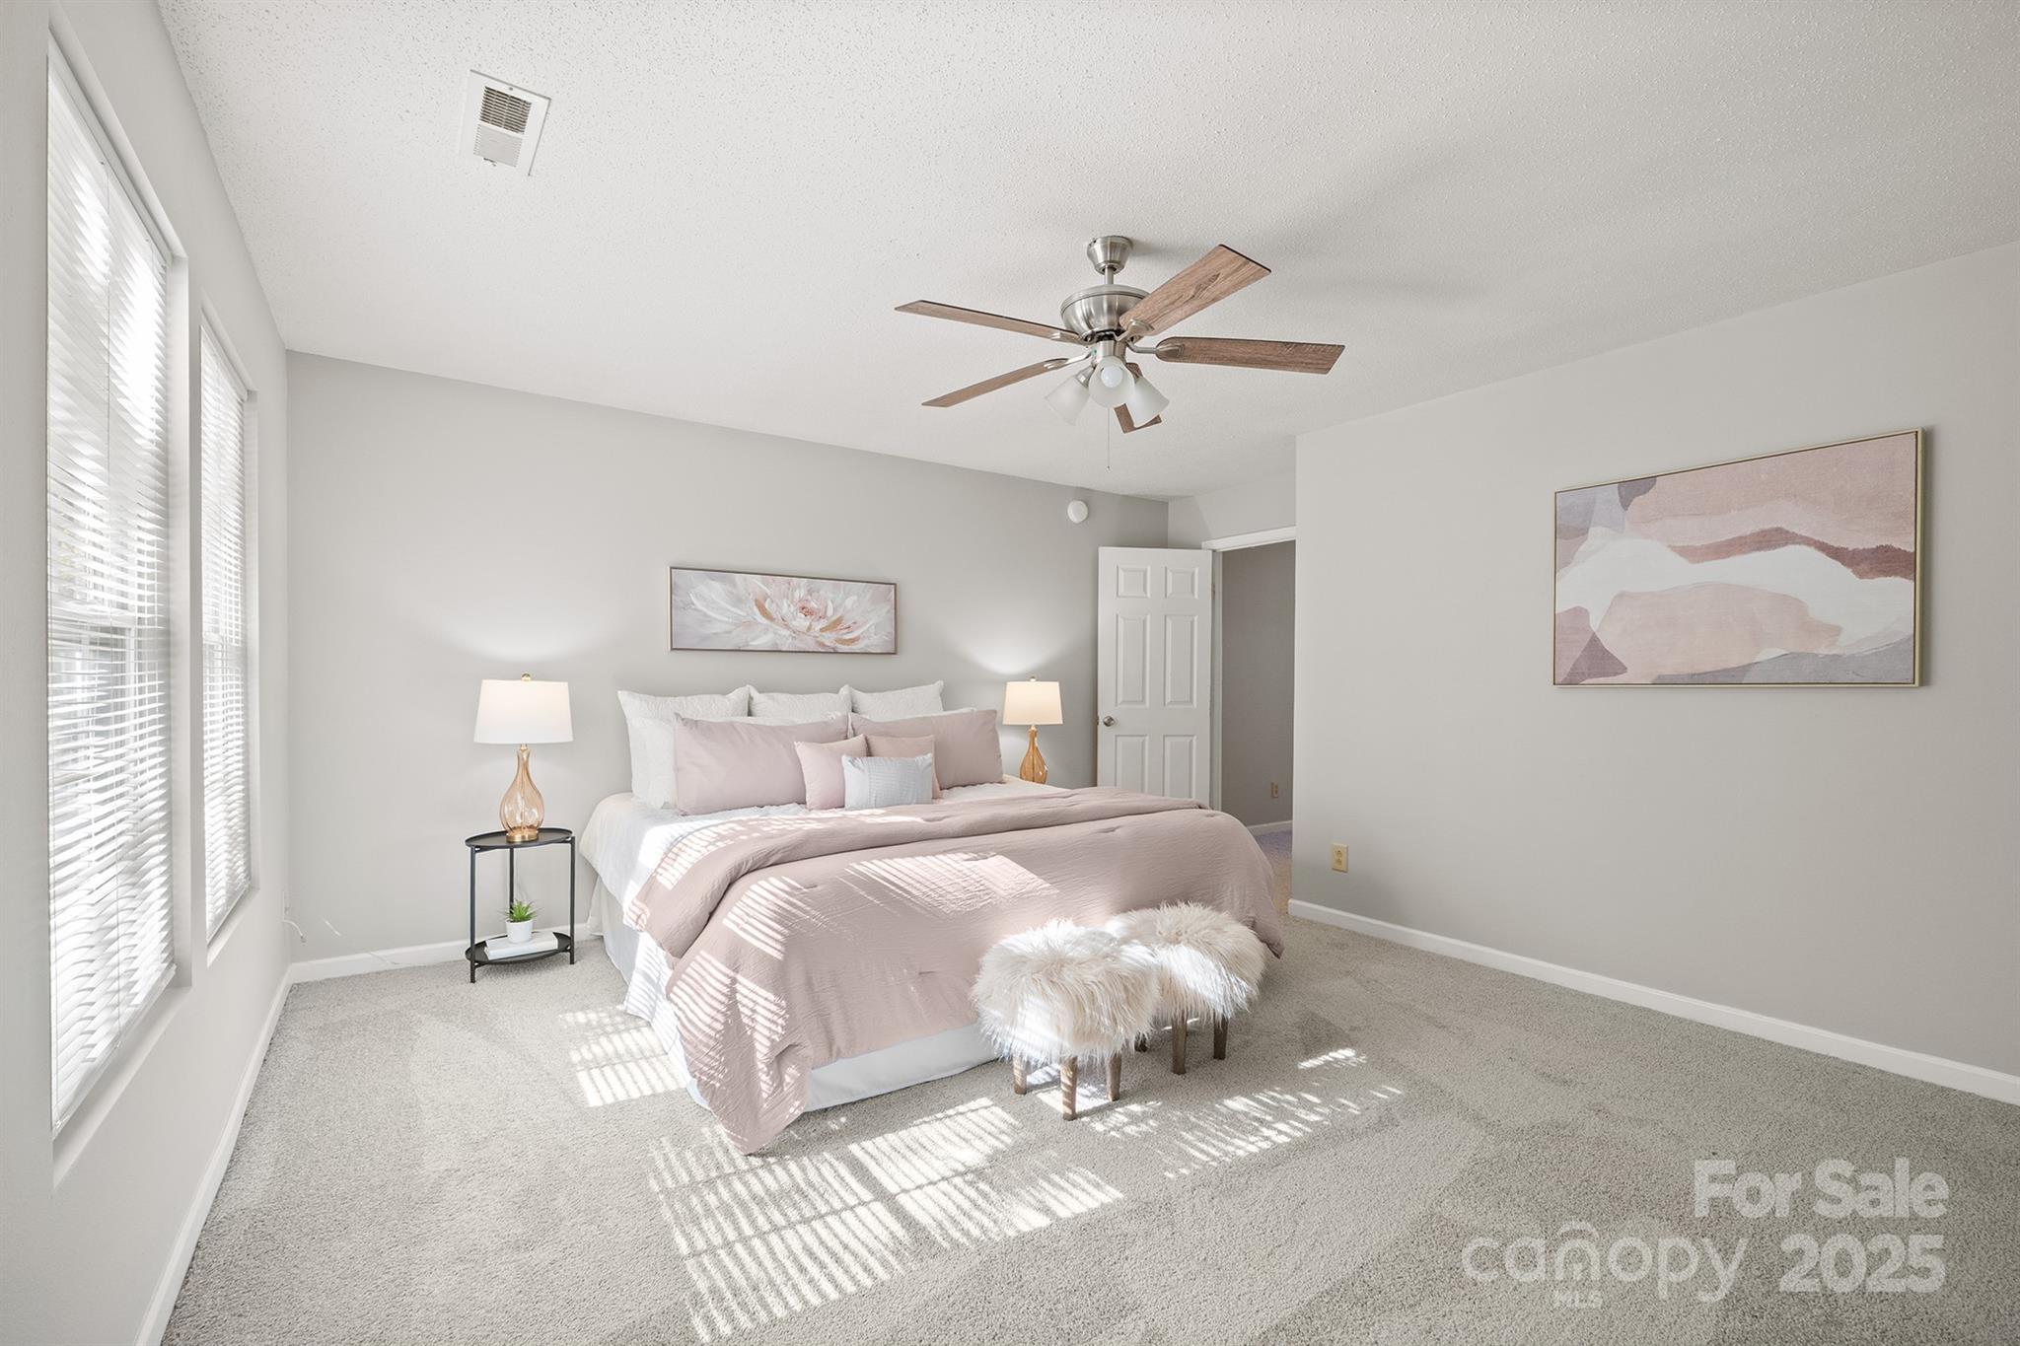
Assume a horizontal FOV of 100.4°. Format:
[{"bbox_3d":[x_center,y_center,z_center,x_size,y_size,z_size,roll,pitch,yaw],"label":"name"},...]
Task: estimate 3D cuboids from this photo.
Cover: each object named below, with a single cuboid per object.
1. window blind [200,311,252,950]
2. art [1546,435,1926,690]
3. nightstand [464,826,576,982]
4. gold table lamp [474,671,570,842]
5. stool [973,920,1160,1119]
[{"bbox_3d":[-2.101,-0.087,2.208,0.080,1.500,0.840,0,0,-36],"label":"window blind"},{"bbox_3d":[2.449,-0.342,2.938,0.035,0.780,1.000,0,0,-36],"label":"art"},{"bbox_3d":[-2.026,0.942,3.489,0.410,0.540,0.410,0,0,-36],"label":"nightstand"},{"bbox_3d":[-2.018,0.348,3.491,0.352,0.684,0.352,0,0,-36],"label":"gold table lamp"},{"bbox_3d":[0.166,0.976,2.423,0.480,0.480,0.480,0,0,0],"label":"stool"}]

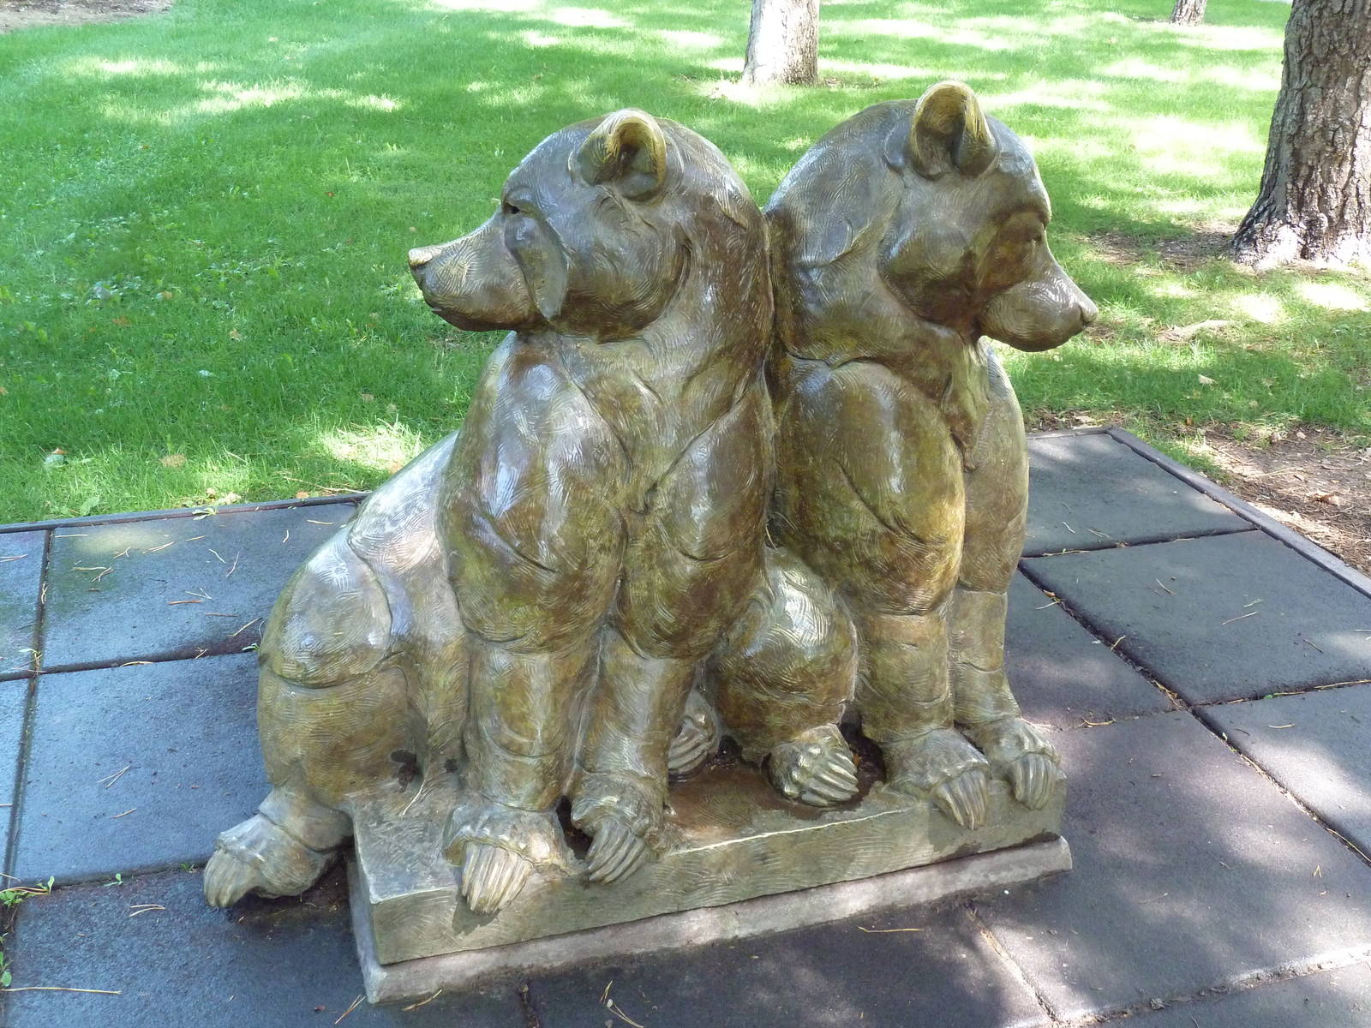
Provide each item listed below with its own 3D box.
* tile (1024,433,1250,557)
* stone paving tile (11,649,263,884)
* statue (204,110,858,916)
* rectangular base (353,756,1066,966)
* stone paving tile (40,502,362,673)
[{"bbox_3d":[0.829,-0.033,3.502,0.590,0.050,0.590,-6,25,-18],"label":"tile"},{"bbox_3d":[-0.688,0.373,2.438,0.590,0.050,0.590,-6,25,-18],"label":"stone paving tile"},{"bbox_3d":[-0.222,-0.019,2.026,0.826,0.993,0.669,-4,24,-14],"label":"statue"},{"bbox_3d":[-0.022,0.331,2.275,0.925,0.093,0.580,-6,25,-18],"label":"rectangular base"},{"bbox_3d":[-0.878,0.138,2.956,0.590,0.050,0.590,-6,25,-18],"label":"stone paving tile"}]

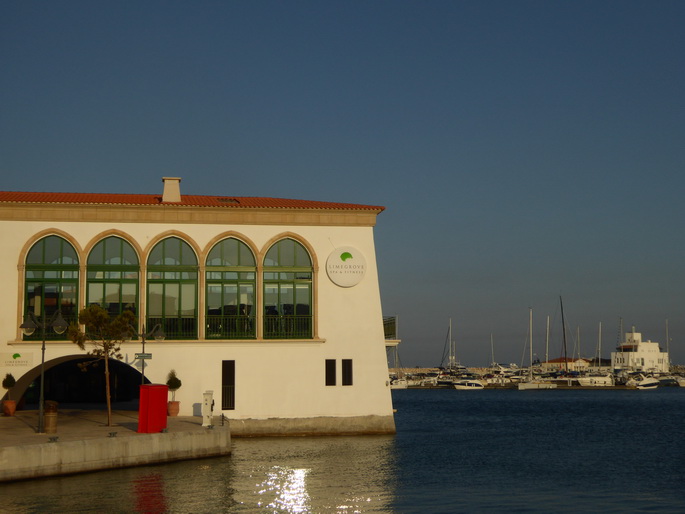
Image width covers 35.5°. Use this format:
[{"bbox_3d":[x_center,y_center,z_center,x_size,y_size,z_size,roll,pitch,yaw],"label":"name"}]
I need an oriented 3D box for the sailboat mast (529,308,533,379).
[{"bbox_3d":[35.273,16.280,200.000,0.350,13.400,0.350,-2,-6,9],"label":"sailboat mast"}]

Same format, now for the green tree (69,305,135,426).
[{"bbox_3d":[-9.369,4.218,41.552,2.500,4.750,2.300,1,-7,-11],"label":"green tree"}]

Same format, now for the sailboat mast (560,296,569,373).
[{"bbox_3d":[49.884,17.852,240.000,0.400,18.020,0.400,-5,0,11],"label":"sailboat mast"}]

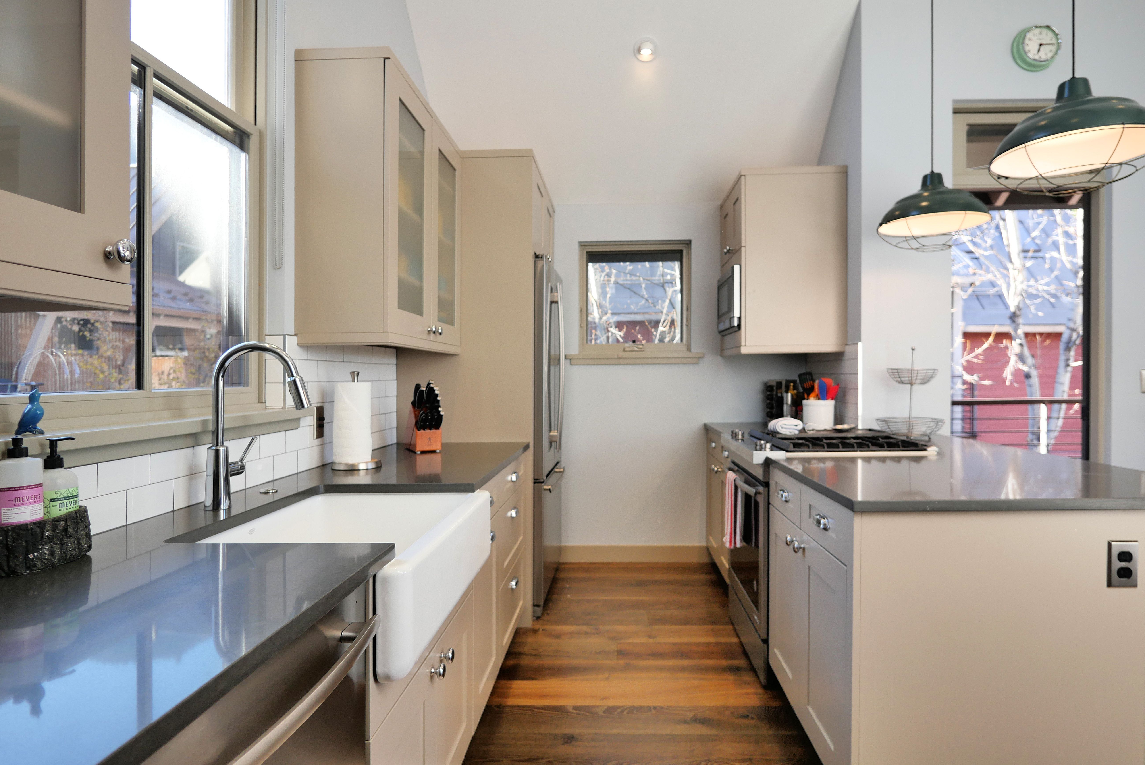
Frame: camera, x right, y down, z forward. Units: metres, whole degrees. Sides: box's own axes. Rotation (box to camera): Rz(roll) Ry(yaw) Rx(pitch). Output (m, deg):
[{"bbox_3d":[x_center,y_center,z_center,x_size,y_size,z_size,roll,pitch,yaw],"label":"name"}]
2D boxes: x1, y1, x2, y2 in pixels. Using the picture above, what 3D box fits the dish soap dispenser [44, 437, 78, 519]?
[{"bbox_3d":[-0.931,0.195,1.034,0.074,0.195,0.065,0,0,8],"label":"dish soap dispenser"}]

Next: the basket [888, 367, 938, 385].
[{"bbox_3d":[1.767,-0.033,2.983,0.234,0.093,0.234,0,0,4],"label":"basket"}]

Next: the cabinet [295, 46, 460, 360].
[{"bbox_3d":[-0.746,-0.632,2.386,0.331,1.003,0.890,0,0,4],"label":"cabinet"}]

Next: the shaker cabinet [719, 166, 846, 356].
[{"bbox_3d":[1.234,-0.662,3.440,0.563,1.008,0.618,0,0,4],"label":"shaker cabinet"}]

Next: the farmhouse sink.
[{"bbox_3d":[-0.542,0.453,1.458,0.534,0.230,0.730,0,0,4],"label":"farmhouse sink"}]

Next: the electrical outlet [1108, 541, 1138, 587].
[{"bbox_3d":[1.421,0.469,1.480,0.073,0.118,0.010,0,1,4],"label":"electrical outlet"}]

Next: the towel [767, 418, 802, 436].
[{"bbox_3d":[1.191,0.245,3.252,0.154,0.093,0.224,0,0,4],"label":"towel"}]

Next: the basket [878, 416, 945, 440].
[{"bbox_3d":[1.755,0.248,2.979,0.340,0.100,0.340,0,1,4],"label":"basket"}]

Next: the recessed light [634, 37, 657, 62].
[{"bbox_3d":[0.405,-1.854,3.198,0.128,0.035,0.128,0,-44,4],"label":"recessed light"}]

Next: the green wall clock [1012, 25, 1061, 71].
[{"bbox_3d":[2.491,-1.794,3.080,0.245,0.245,0.065,0,1,4],"label":"green wall clock"}]

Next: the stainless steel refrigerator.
[{"bbox_3d":[-0.428,0.283,3.379,0.720,1.820,0.910,0,1,4],"label":"stainless steel refrigerator"}]

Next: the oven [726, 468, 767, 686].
[{"bbox_3d":[1.117,0.803,2.691,0.698,0.880,0.752,0,0,4],"label":"oven"}]

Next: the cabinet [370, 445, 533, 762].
[{"bbox_3d":[-0.594,0.774,1.957,0.605,0.883,1.840,0,1,4],"label":"cabinet"}]

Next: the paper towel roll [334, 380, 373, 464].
[{"bbox_3d":[-0.797,0.147,2.087,0.142,0.285,0.142,0,1,4],"label":"paper towel roll"}]

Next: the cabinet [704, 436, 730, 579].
[{"bbox_3d":[1.207,0.764,3.496,0.615,0.883,0.800,0,1,4],"label":"cabinet"}]

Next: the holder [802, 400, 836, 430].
[{"bbox_3d":[1.425,0.191,3.314,0.173,0.182,0.173,0,0,4],"label":"holder"}]

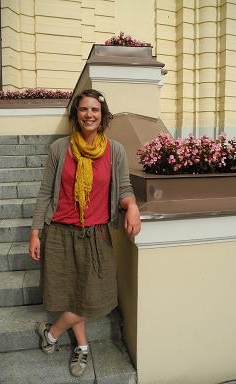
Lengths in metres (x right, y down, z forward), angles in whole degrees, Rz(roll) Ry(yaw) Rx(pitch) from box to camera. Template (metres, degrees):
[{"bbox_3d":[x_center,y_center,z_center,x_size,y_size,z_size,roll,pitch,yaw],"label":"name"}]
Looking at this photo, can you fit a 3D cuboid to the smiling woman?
[{"bbox_3d":[-0.199,0.246,1.851,0.650,1.650,0.380,-1,8,-5],"label":"smiling woman"}]

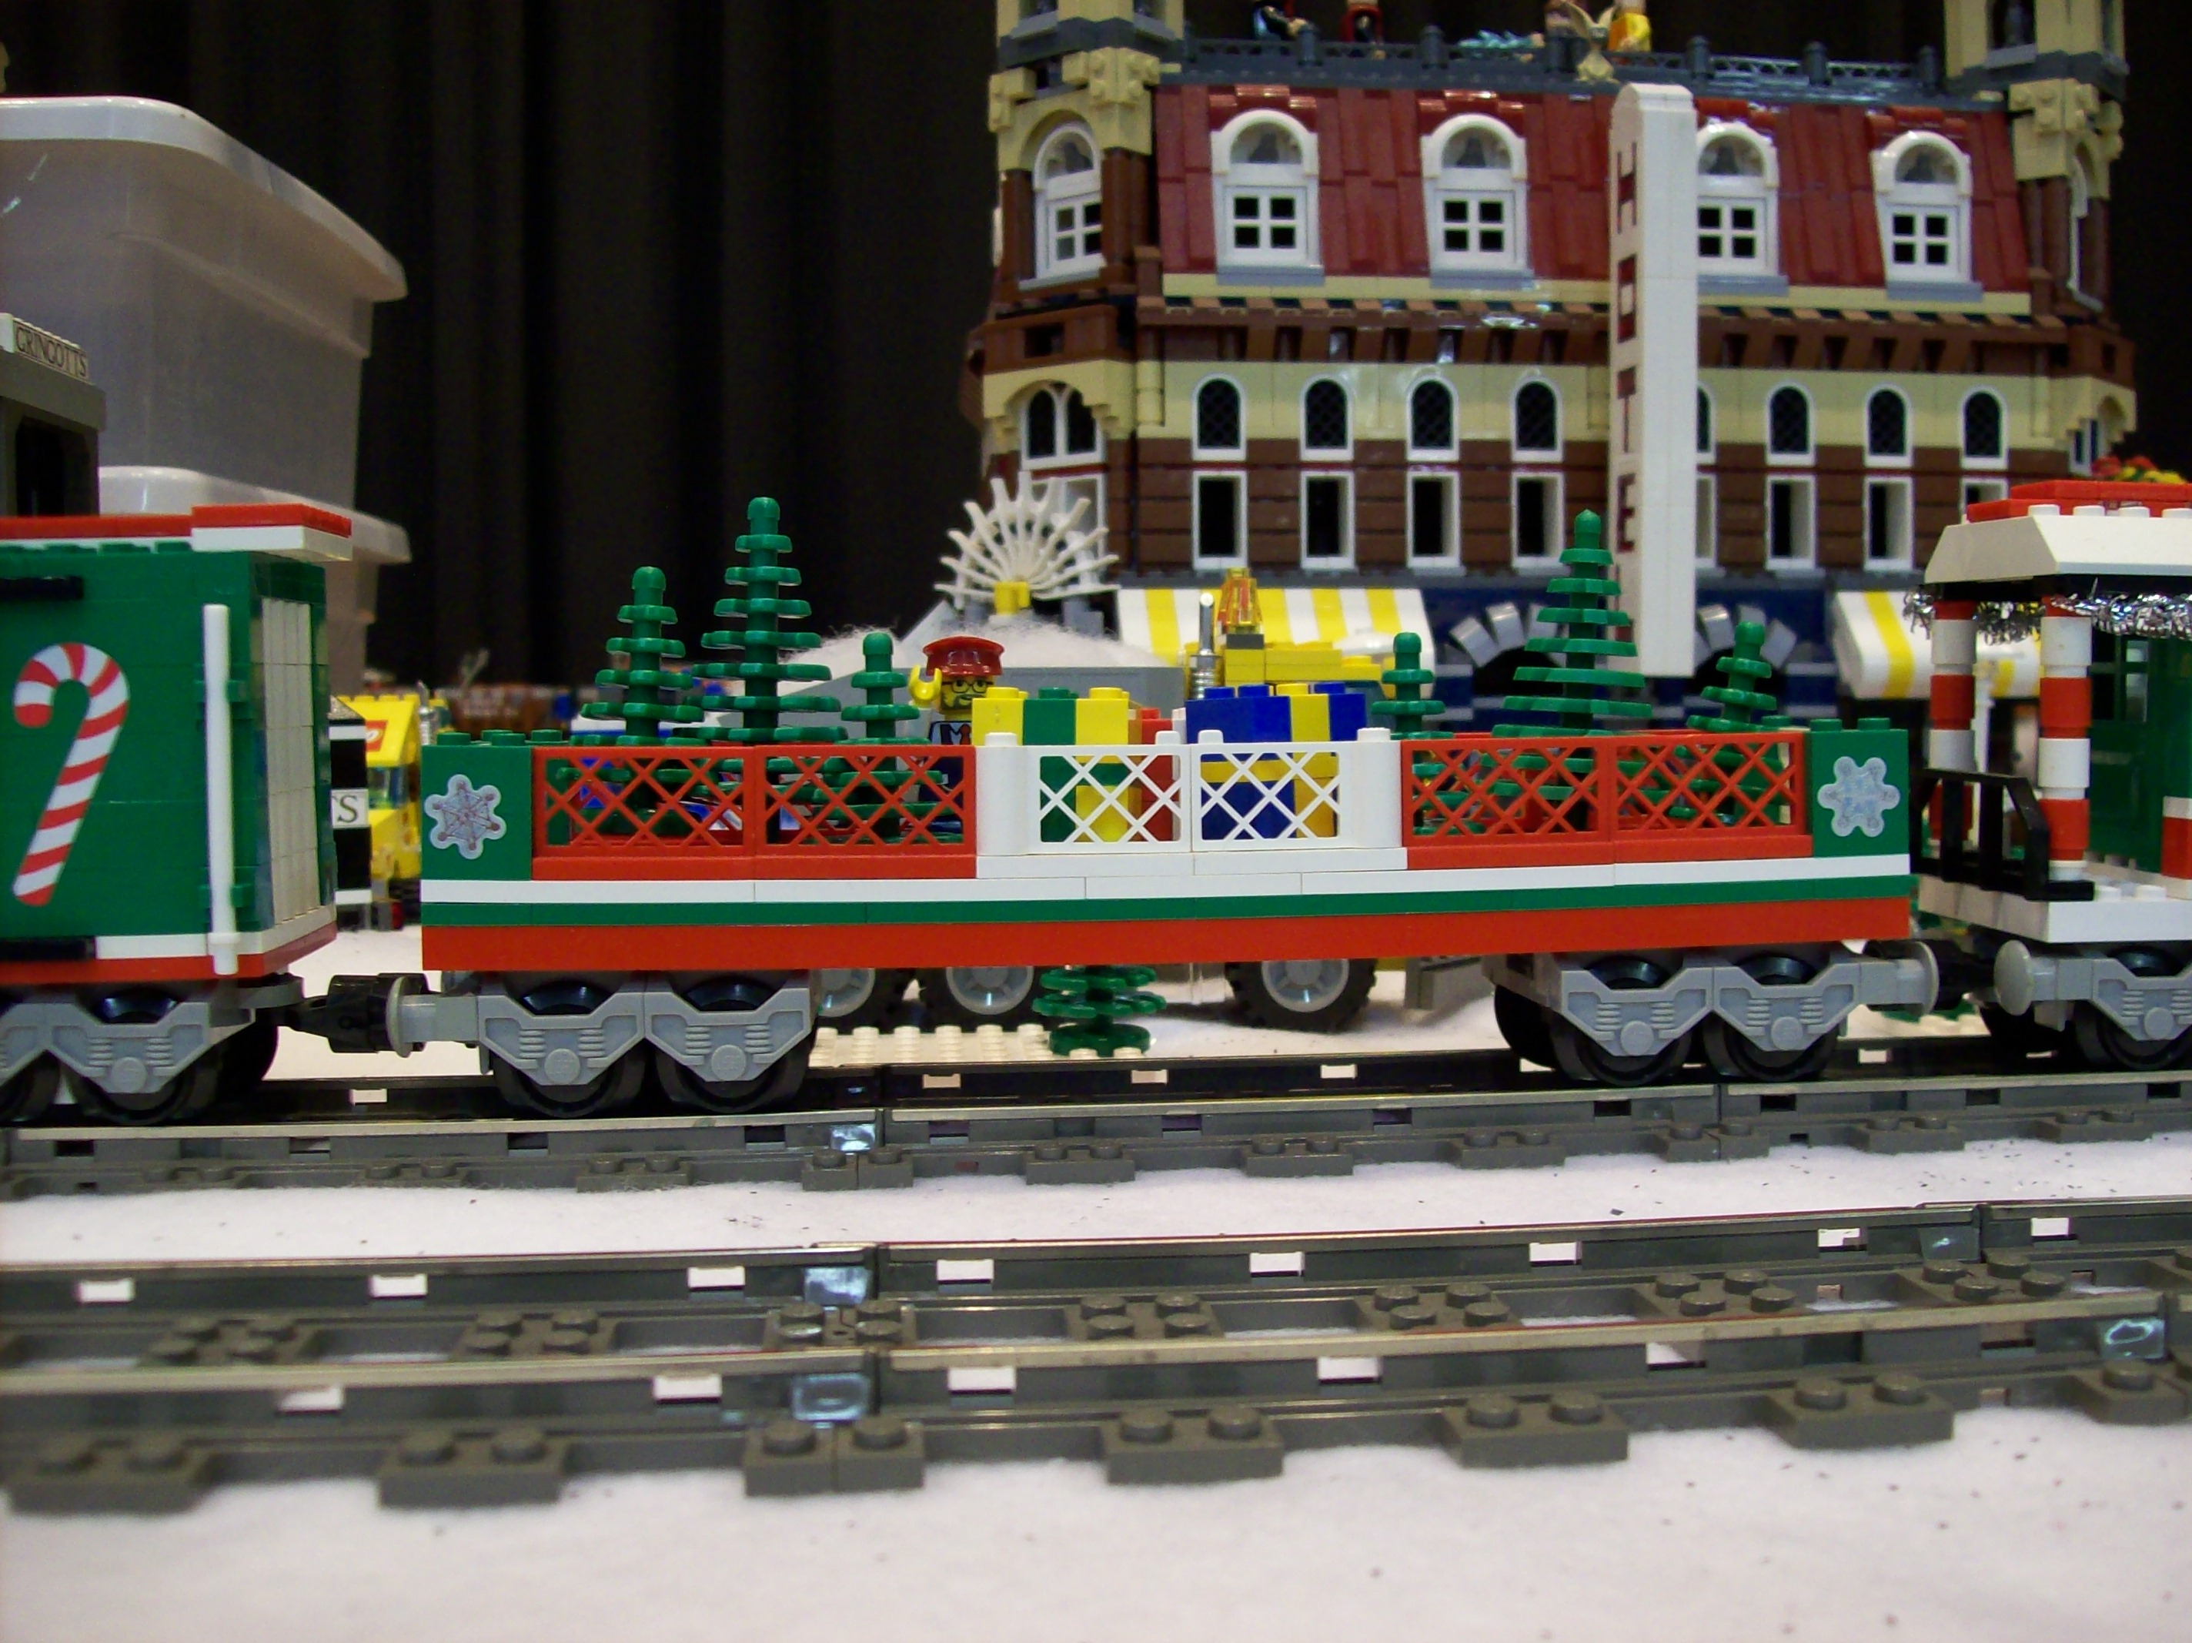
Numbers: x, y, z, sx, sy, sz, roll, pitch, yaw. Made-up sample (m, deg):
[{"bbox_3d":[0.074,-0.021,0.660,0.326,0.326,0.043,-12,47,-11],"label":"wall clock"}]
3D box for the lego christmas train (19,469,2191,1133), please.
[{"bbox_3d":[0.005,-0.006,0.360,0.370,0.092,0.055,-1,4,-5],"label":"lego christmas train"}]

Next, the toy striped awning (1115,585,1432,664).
[{"bbox_3d":[0.051,-0.051,0.646,0.088,0.032,0.024,-1,4,-8],"label":"toy striped awning"}]

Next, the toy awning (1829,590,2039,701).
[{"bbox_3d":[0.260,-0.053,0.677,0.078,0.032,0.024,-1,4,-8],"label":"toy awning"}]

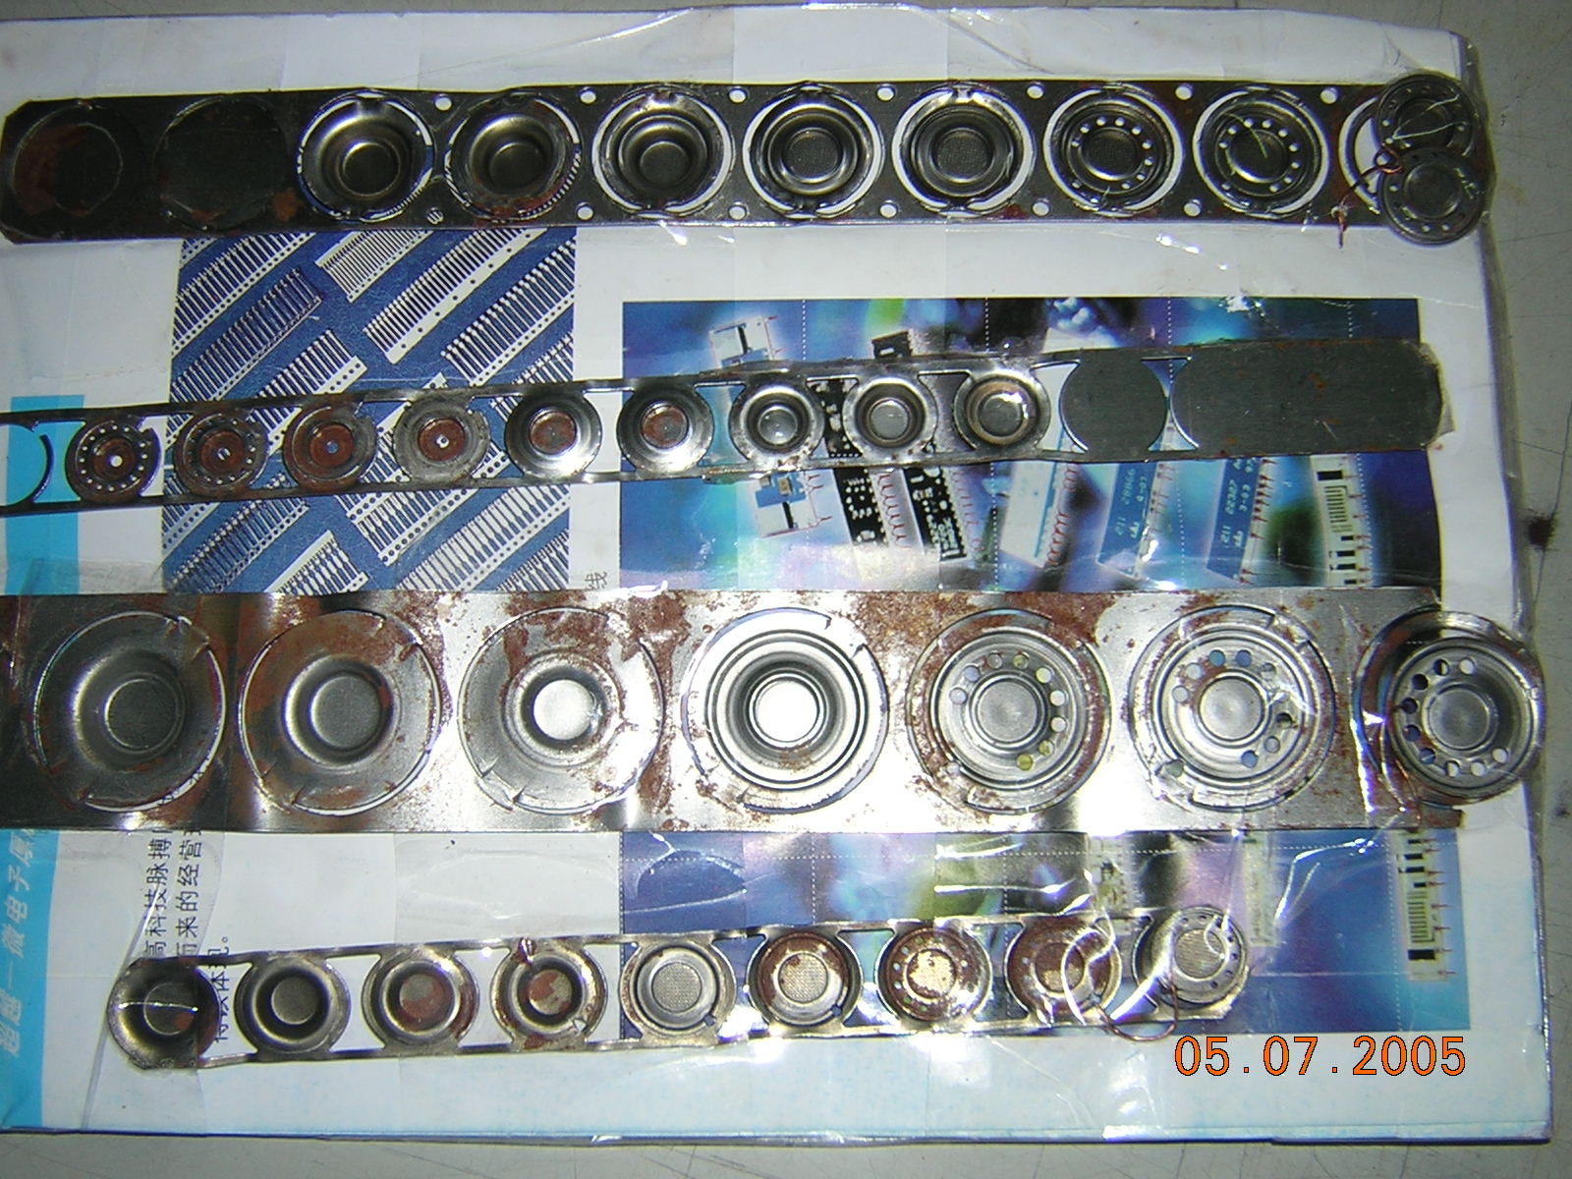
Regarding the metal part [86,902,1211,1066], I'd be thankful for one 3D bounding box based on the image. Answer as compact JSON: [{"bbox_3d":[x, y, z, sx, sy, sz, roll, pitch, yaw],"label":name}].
[{"bbox_3d":[-0.019,0.070,0.288,0.199,0.006,0.020,-3,82,0],"label":"metal part"}]

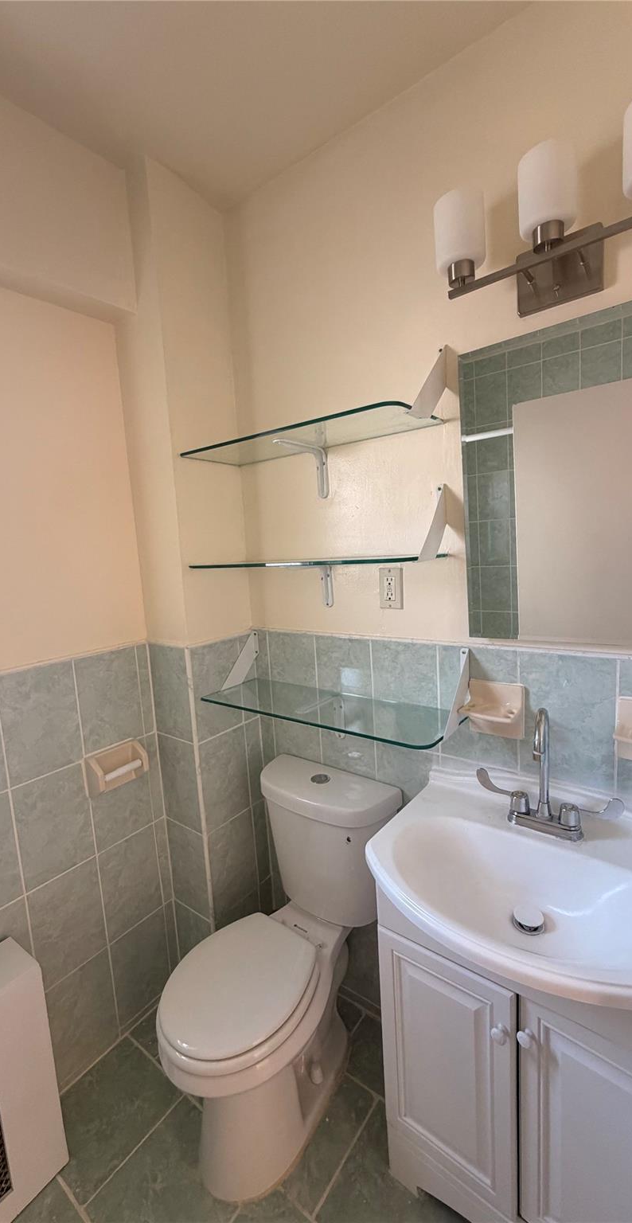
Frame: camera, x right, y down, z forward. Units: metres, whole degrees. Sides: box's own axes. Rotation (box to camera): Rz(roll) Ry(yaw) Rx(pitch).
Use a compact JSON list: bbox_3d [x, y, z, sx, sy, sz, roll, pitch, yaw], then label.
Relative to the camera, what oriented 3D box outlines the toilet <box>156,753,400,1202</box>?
[{"bbox_3d":[-0.103,0.932,1.328,0.438,0.803,0.652,2,9,38],"label":"toilet"}]

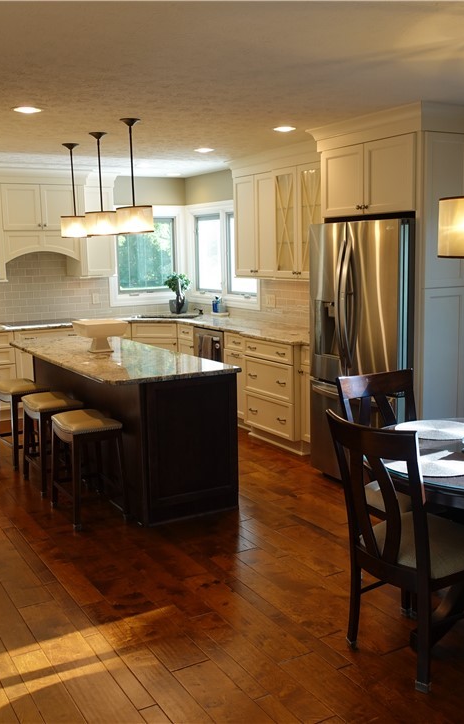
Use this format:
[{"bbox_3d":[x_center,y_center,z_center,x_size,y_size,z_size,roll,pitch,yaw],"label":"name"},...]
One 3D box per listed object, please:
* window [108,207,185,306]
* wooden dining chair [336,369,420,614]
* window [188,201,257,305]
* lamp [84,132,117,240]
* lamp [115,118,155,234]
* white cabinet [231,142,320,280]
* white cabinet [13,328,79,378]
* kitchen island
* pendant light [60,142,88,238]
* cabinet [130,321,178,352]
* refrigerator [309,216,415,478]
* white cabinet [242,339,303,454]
[{"bbox_3d":[-0.993,-1.209,8.304,0.940,1.110,0.120,-6,10,-30],"label":"window"},{"bbox_3d":[0.850,0.580,3.485,0.490,1.015,0.620,-6,10,-30],"label":"wooden dining chair"},{"bbox_3d":[-0.100,-1.149,7.793,0.120,1.100,1.550,-6,10,-30],"label":"window"},{"bbox_3d":[-0.939,-1.263,5.156,0.250,0.705,0.250,-6,10,-30],"label":"lamp"},{"bbox_3d":[-0.645,-1.193,4.661,0.250,0.705,0.250,-1,9,0],"label":"lamp"},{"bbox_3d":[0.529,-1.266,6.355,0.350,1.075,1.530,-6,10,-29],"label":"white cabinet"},{"bbox_3d":[-1.946,0.053,7.544,0.740,0.880,0.600,-6,10,-30],"label":"white cabinet"},{"bbox_3d":[-0.823,0.392,5.102,0.870,0.905,2.070,-6,10,-30],"label":"kitchen island"},{"bbox_3d":[-1.199,-1.293,5.488,0.230,0.690,0.230,-6,10,-30],"label":"pendant light"},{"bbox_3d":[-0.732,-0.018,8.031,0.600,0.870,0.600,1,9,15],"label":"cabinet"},{"bbox_3d":[1.103,-0.062,5.017,0.820,1.788,0.900,-6,10,-29],"label":"refrigerator"},{"bbox_3d":[0.581,0.234,6.065,0.650,0.885,0.770,-6,10,-30],"label":"white cabinet"}]

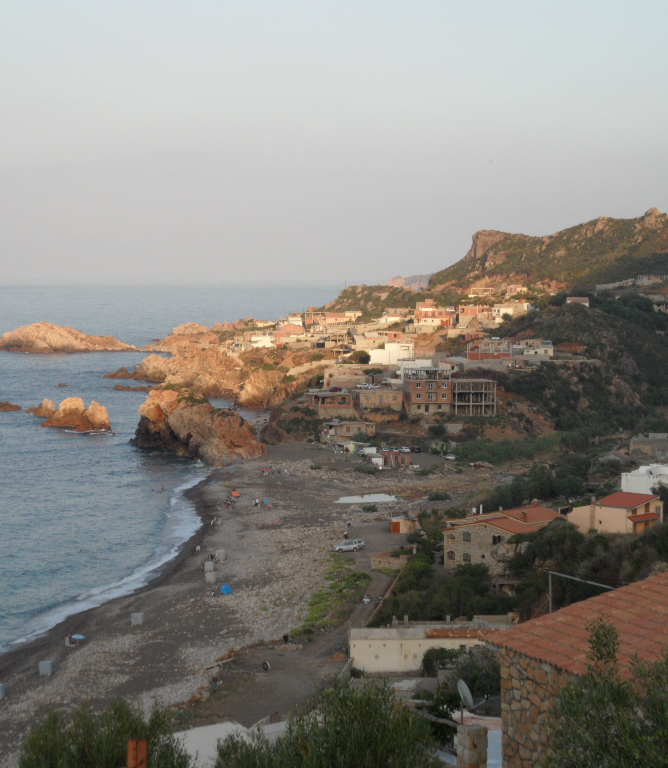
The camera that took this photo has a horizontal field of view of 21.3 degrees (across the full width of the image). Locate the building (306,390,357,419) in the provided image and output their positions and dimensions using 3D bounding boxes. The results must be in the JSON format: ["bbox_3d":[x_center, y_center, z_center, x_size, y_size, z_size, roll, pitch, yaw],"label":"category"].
[{"bbox_3d":[-0.670,5.440,476.140,9.400,6.400,12.000,-1,4,-17],"label":"building"}]

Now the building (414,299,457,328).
[{"bbox_3d":[39.890,-27.810,697.570,14.000,10.500,11.000,1,3,14],"label":"building"}]

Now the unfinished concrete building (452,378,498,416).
[{"bbox_3d":[36.350,3.360,455.990,10.400,8.900,9.000,0,3,-3],"label":"unfinished concrete building"}]

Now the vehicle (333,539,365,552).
[{"bbox_3d":[2.070,24.810,271.930,4.100,1.500,1.700,-2,4,-25],"label":"vehicle"}]

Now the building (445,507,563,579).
[{"bbox_3d":[24.760,23.090,257.800,12.500,8.000,12.500,3,5,42],"label":"building"}]

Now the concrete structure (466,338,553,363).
[{"bbox_3d":[54.710,-10.890,553.320,26.000,7.200,12.000,0,3,1],"label":"concrete structure"}]

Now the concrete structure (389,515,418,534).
[{"bbox_3d":[11.570,23.510,299.900,3.200,2.600,4.000,2,4,25],"label":"concrete structure"}]

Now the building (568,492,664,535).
[{"bbox_3d":[43.560,19.790,274.640,11.500,5.400,8.200,3,5,45],"label":"building"}]

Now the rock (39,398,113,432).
[{"bbox_3d":[-81.170,9.330,559.520,21.000,9.500,15.000,-1,3,-9],"label":"rock"}]

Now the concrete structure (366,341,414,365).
[{"bbox_3d":[17.540,-9.280,541.390,13.000,7.000,10.000,1,4,17],"label":"concrete structure"}]

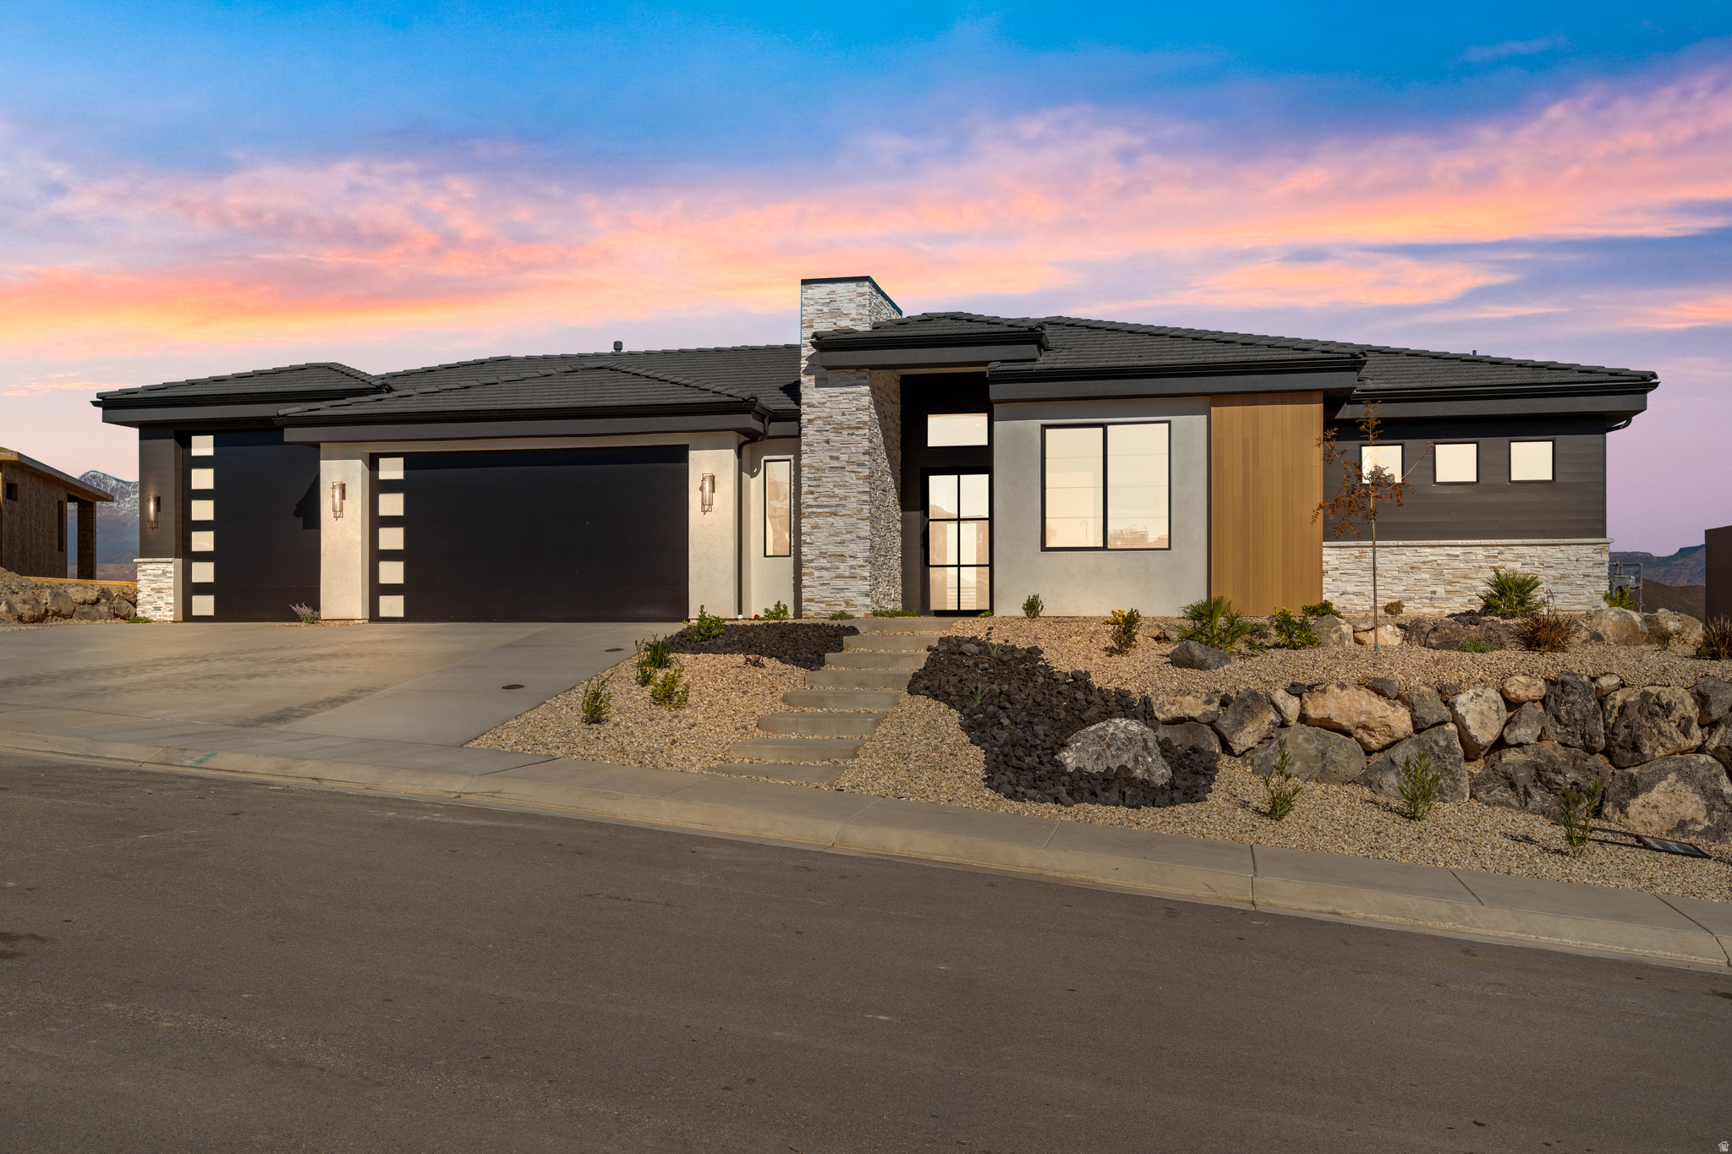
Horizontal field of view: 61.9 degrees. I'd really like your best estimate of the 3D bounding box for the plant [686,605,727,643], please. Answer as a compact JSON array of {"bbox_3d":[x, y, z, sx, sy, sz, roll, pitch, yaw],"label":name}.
[{"bbox_3d":[-2.113,0.609,19.100,0.555,0.502,0.520,0,0,0],"label":"plant"}]

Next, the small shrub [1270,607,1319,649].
[{"bbox_3d":[5.074,0.601,17.100,0.577,0.497,0.520,0,0,14],"label":"small shrub"}]

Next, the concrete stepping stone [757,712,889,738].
[{"bbox_3d":[-0.410,1.555,15.150,1.300,0.180,0.600,0,0,14],"label":"concrete stepping stone"}]

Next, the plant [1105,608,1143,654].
[{"bbox_3d":[3.001,0.630,16.800,0.441,0.536,0.420,0,0,14],"label":"plant"}]

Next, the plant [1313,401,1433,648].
[{"bbox_3d":[5.969,-0.606,17.000,1.403,2.934,1.200,0,0,14],"label":"plant"}]

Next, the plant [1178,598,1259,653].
[{"bbox_3d":[4.112,0.547,16.900,0.919,0.650,0.820,0,0,14],"label":"plant"}]

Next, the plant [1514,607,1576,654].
[{"bbox_3d":[7.954,0.626,16.900,0.713,0.555,0.680,0,0,14],"label":"plant"}]

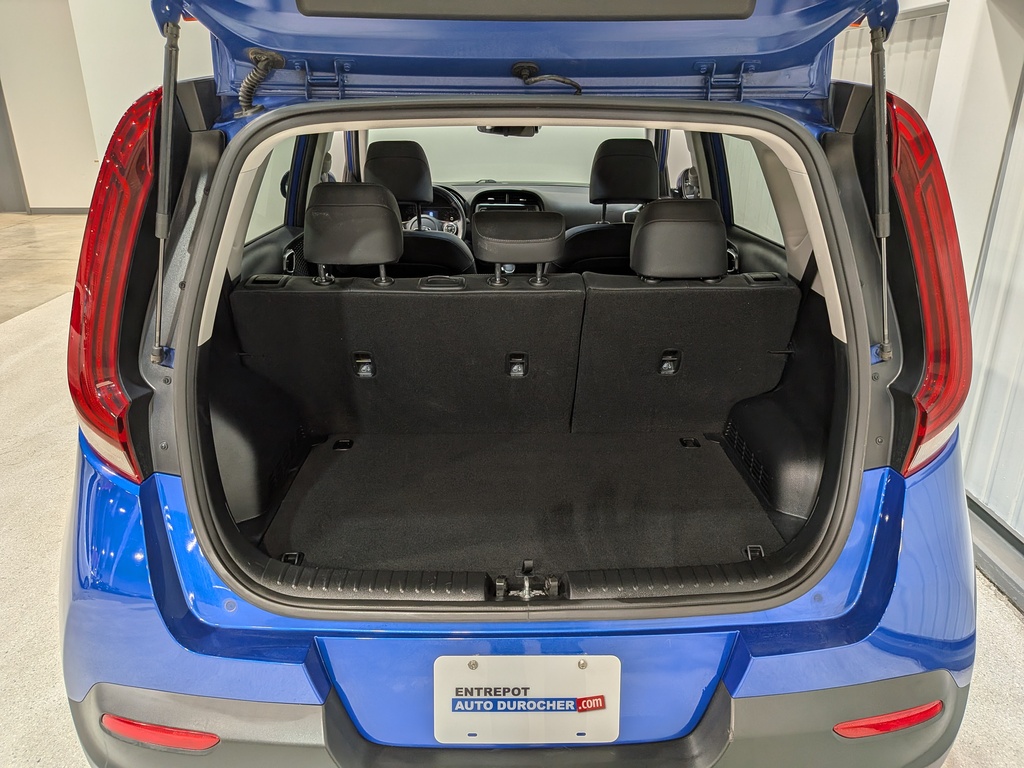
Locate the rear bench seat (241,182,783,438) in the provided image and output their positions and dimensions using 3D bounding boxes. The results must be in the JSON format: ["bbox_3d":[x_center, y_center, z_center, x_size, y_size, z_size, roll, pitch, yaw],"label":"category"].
[{"bbox_3d":[0.000,-0.100,2.000,1.280,0.950,0.750,-1,20,-1],"label":"rear bench seat"}]

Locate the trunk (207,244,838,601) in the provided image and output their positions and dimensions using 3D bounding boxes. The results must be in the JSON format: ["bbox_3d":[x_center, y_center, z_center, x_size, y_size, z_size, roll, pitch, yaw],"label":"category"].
[{"bbox_3d":[0.014,0.010,1.455,1.100,0.520,0.720,-1,20,-1],"label":"trunk"}]

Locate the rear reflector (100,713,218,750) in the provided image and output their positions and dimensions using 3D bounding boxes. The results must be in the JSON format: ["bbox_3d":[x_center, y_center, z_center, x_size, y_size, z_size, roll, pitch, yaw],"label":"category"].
[{"bbox_3d":[-0.614,0.607,1.240,0.228,0.042,0.030,4,20,12],"label":"rear reflector"}]

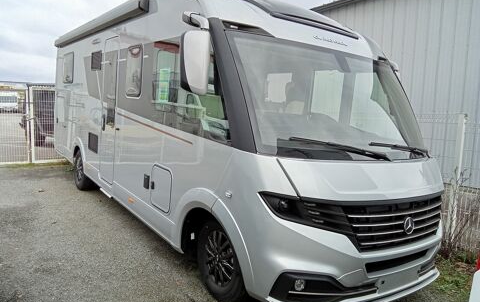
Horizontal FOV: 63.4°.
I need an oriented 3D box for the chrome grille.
[{"bbox_3d":[1.111,0.491,2.822,1.500,0.370,0.250,0,8,-34],"label":"chrome grille"}]

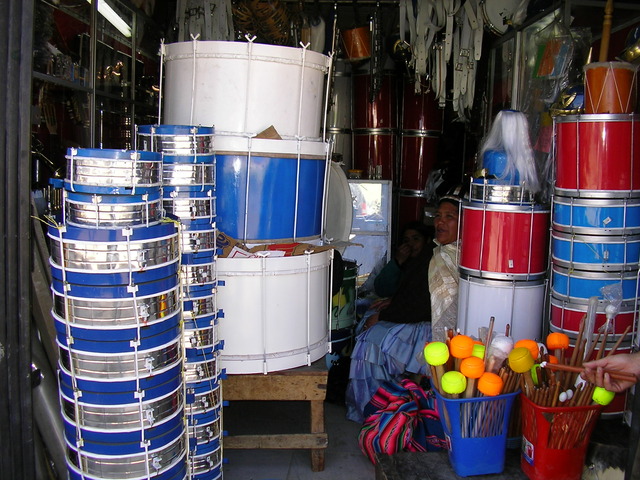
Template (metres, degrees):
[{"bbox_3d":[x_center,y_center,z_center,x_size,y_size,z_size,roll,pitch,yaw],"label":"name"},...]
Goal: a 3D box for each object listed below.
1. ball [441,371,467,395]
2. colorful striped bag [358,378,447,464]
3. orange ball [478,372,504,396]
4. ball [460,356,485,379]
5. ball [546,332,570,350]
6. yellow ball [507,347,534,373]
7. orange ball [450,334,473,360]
[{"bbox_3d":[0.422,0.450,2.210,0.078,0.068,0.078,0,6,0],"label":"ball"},{"bbox_3d":[0.290,0.611,2.380,0.290,0.220,0.250,0,6,0],"label":"colorful striped bag"},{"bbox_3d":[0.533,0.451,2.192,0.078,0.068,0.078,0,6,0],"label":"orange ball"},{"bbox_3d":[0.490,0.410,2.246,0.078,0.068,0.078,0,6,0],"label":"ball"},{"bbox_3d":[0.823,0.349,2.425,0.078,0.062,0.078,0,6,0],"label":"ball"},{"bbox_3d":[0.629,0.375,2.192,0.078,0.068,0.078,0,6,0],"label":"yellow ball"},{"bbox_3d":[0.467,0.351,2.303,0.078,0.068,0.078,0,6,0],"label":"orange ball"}]

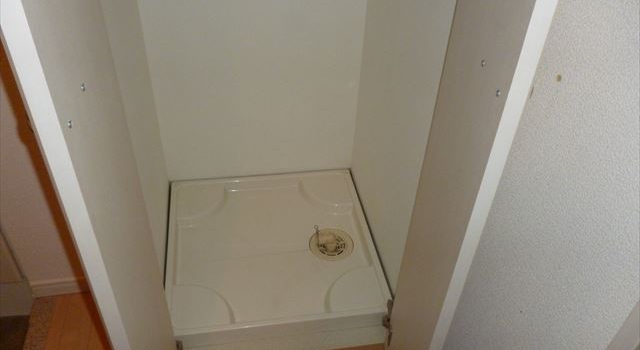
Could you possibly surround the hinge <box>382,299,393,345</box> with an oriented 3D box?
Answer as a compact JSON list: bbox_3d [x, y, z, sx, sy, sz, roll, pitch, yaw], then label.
[{"bbox_3d":[0.183,0.395,1.395,0.035,0.125,0.040,-4,38,-9],"label":"hinge"}]

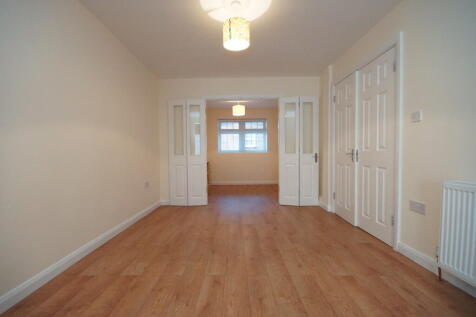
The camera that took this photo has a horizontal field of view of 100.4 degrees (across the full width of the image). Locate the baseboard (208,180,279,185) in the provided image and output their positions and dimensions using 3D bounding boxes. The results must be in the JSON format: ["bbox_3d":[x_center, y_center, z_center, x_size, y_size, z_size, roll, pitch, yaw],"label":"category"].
[{"bbox_3d":[0.151,0.746,5.988,2.161,0.116,0.020,0,2,1],"label":"baseboard"}]

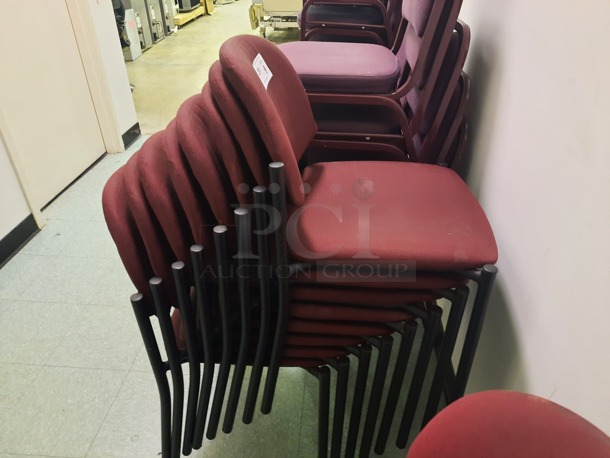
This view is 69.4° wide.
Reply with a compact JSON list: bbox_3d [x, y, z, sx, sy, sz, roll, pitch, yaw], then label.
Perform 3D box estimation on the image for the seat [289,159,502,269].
[{"bbox_3d":[0.178,-0.059,0.978,0.415,0.060,0.420,2,33,4],"label":"seat"}]

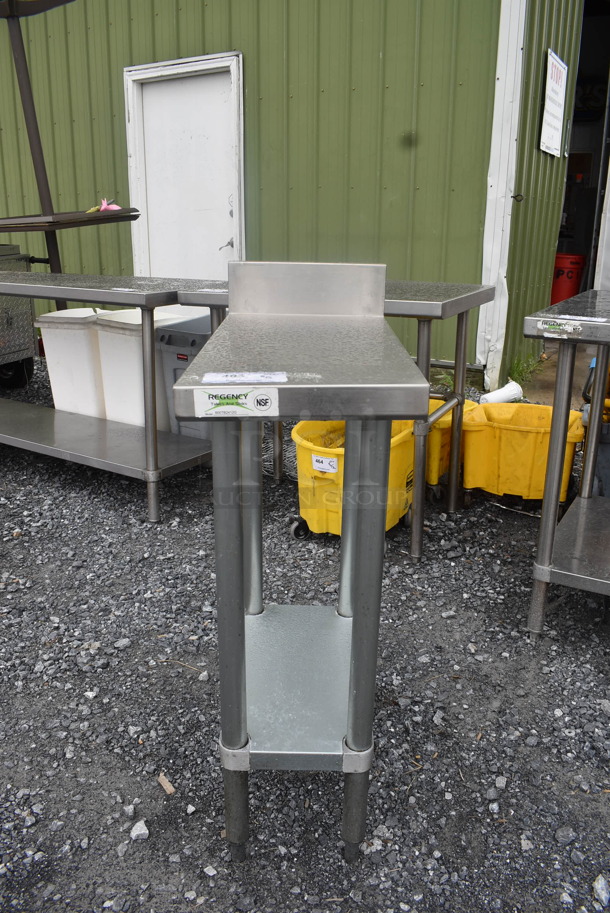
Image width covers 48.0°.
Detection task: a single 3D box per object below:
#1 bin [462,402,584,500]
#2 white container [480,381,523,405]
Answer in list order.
[{"bbox_3d":[0.832,0.016,2.659,0.430,0.350,0.370,7,21,17],"label":"bin"},{"bbox_3d":[1.190,-0.370,4.169,0.260,0.118,0.118,-17,26,-27],"label":"white container"}]

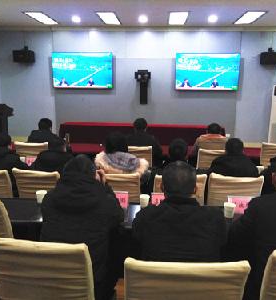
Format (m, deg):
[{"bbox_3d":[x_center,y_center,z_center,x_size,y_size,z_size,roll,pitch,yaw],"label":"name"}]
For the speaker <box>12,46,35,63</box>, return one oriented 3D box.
[{"bbox_3d":[-2.772,-2.303,7.016,0.510,0.310,0.310,0,18,-4],"label":"speaker"}]

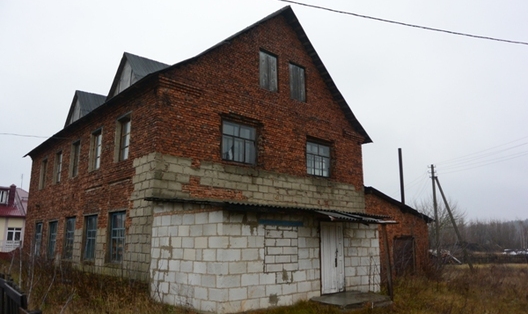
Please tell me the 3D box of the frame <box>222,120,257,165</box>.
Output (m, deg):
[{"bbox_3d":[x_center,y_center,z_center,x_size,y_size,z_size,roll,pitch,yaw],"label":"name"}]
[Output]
[{"bbox_3d":[-0.840,-0.482,14.235,1.649,1.471,0.150,11,-17,-42],"label":"frame"}]

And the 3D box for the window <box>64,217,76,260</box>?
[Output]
[{"bbox_3d":[-7.940,3.309,16.161,0.150,1.699,1.292,11,-17,-42],"label":"window"}]

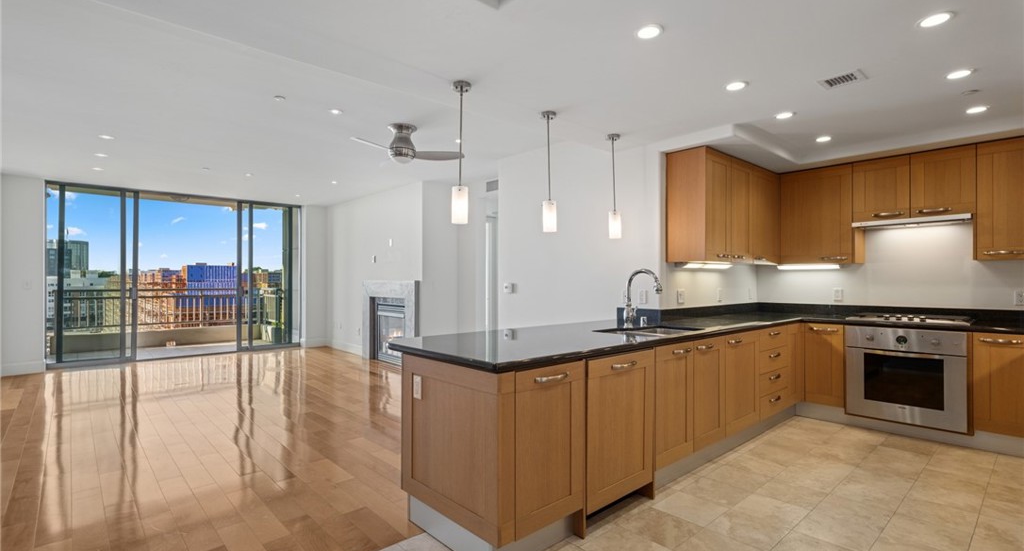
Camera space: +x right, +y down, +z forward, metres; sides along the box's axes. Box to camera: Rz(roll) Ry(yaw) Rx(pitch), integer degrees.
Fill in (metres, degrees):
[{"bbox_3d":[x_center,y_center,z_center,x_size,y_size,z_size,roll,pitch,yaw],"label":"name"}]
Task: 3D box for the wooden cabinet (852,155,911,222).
[{"bbox_3d":[3.342,-0.750,4.331,0.325,0.531,0.406,1,-1,-42],"label":"wooden cabinet"}]

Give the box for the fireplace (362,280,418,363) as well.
[{"bbox_3d":[-1.804,0.719,7.357,0.220,1.275,1.640,1,-1,-42],"label":"fireplace"}]

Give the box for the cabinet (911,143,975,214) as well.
[{"bbox_3d":[3.612,-0.755,4.031,0.325,0.531,0.402,1,-1,-42],"label":"cabinet"}]

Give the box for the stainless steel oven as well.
[{"bbox_3d":[3.336,0.809,4.064,0.580,0.751,0.762,1,-1,-42],"label":"stainless steel oven"}]

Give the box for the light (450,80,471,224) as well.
[{"bbox_3d":[-0.302,-0.728,2.874,0.108,0.839,0.108,0,-1,0],"label":"light"}]

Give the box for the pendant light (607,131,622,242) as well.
[{"bbox_3d":[0.833,-0.718,3.928,0.108,0.835,0.108,0,-1,0],"label":"pendant light"}]

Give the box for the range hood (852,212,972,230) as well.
[{"bbox_3d":[3.454,-0.463,4.181,0.355,0.057,0.778,1,-1,-42],"label":"range hood"}]

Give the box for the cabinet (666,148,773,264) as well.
[{"bbox_3d":[1.992,-0.558,4.448,1.561,0.906,0.344,1,-1,-42],"label":"cabinet"}]

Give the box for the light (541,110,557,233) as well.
[{"bbox_3d":[0.256,-0.723,3.399,0.108,0.836,0.108,0,-1,0],"label":"light"}]

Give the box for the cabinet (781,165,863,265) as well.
[{"bbox_3d":[3.005,-0.557,4.703,0.325,0.906,0.633,1,-1,-42],"label":"cabinet"}]

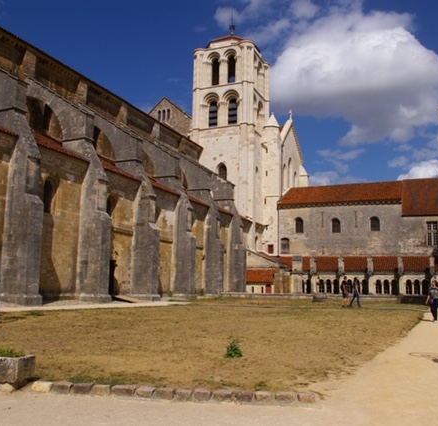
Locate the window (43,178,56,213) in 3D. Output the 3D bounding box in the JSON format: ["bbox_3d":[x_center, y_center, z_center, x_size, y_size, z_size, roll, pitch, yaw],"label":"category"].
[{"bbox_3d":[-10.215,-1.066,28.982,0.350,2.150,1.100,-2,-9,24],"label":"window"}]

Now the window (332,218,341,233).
[{"bbox_3d":[15.048,1.612,61.421,1.150,1.900,0.350,-2,-9,24],"label":"window"}]

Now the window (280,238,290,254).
[{"bbox_3d":[8.906,4.455,64.165,1.150,2.050,0.350,-2,-9,23],"label":"window"}]

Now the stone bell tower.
[{"bbox_3d":[1.807,-7.959,67.031,9.200,37.000,8.900,-2,-9,23],"label":"stone bell tower"}]

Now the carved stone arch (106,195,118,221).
[{"bbox_3d":[-7.740,-0.204,34.389,0.350,2.150,1.150,-2,-9,24],"label":"carved stone arch"}]

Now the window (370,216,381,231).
[{"bbox_3d":[19.568,1.355,59.980,1.250,1.850,0.400,-2,-9,23],"label":"window"}]

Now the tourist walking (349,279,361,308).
[{"bbox_3d":[7.614,4.442,26.700,0.650,1.670,0.480,2,-8,-5],"label":"tourist walking"}]

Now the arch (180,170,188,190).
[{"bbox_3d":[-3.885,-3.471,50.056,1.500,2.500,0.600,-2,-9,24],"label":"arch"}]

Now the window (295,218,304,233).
[{"bbox_3d":[10.680,1.642,63.415,1.150,2.000,0.350,-2,-9,24],"label":"window"}]

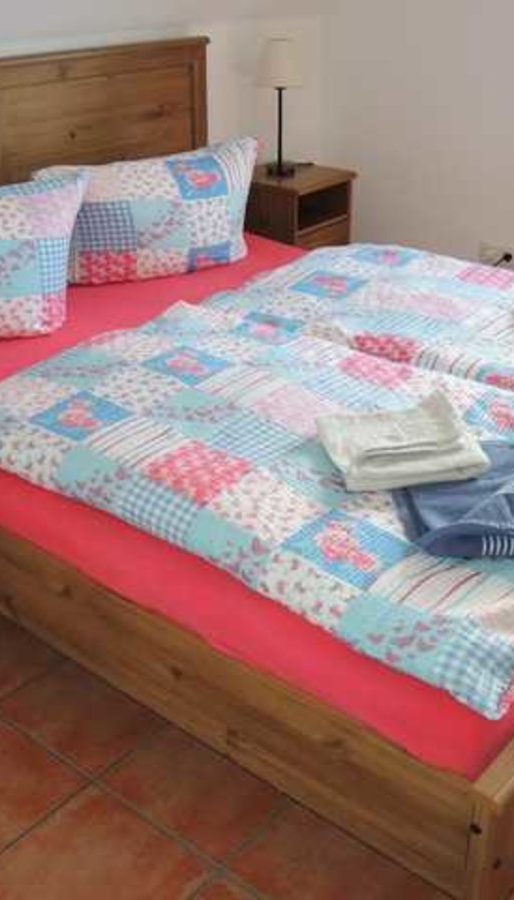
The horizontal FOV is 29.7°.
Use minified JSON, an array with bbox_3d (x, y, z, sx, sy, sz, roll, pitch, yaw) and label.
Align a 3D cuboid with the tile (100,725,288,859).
[{"bbox_3d":[-0.082,0.599,1.780,0.303,0.010,0.303,20,33,35],"label":"tile"}]

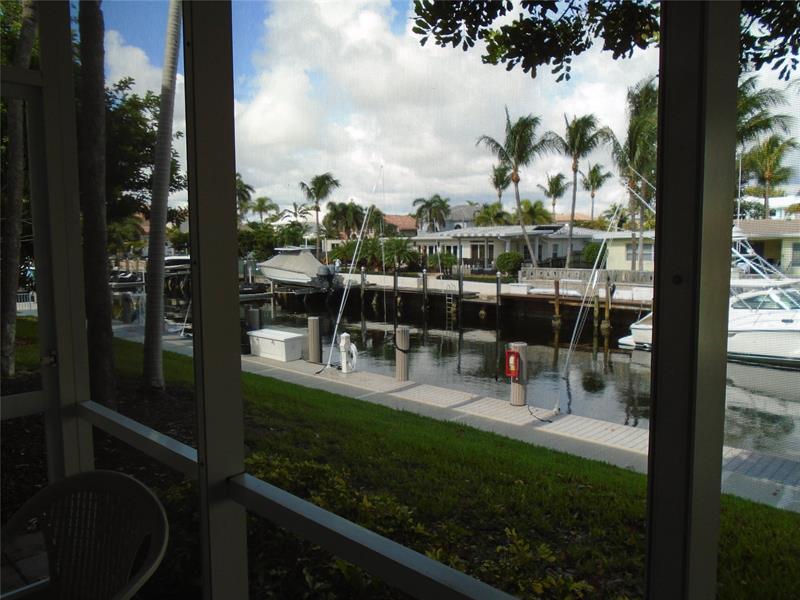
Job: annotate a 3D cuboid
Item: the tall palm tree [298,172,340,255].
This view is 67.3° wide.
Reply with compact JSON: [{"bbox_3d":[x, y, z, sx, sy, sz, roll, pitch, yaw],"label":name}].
[{"bbox_3d":[-7.649,-7.511,56.778,4.000,9.147,4.000,0,5,0],"label":"tall palm tree"}]

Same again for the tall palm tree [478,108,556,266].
[{"bbox_3d":[7.804,-7.122,39.687,5.100,11.224,4.800,0,5,0],"label":"tall palm tree"}]

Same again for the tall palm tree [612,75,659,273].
[{"bbox_3d":[14.788,-7.511,36.632,4.300,12.468,4.300,0,5,0],"label":"tall palm tree"}]

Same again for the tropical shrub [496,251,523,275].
[{"bbox_3d":[7.659,-2.584,42.103,1.800,1.761,1.750,0,5,0],"label":"tropical shrub"}]

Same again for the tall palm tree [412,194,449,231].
[{"bbox_3d":[3.920,-8.873,74.803,4.800,8.572,4.800,0,5,0],"label":"tall palm tree"}]

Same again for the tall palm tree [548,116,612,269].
[{"bbox_3d":[11.999,-6.933,39.705,4.400,10.804,4.400,0,5,0],"label":"tall palm tree"}]

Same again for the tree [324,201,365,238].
[{"bbox_3d":[-7.214,-8.853,77.824,5.100,8.110,5.000,0,5,0],"label":"tree"}]

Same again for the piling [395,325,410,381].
[{"bbox_3d":[0.071,1.360,14.939,0.320,1.344,0.320,0,5,0],"label":"piling"}]

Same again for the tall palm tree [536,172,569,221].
[{"bbox_3d":[20.927,-11.334,81.648,4.600,12.099,4.600,0,5,0],"label":"tall palm tree"}]

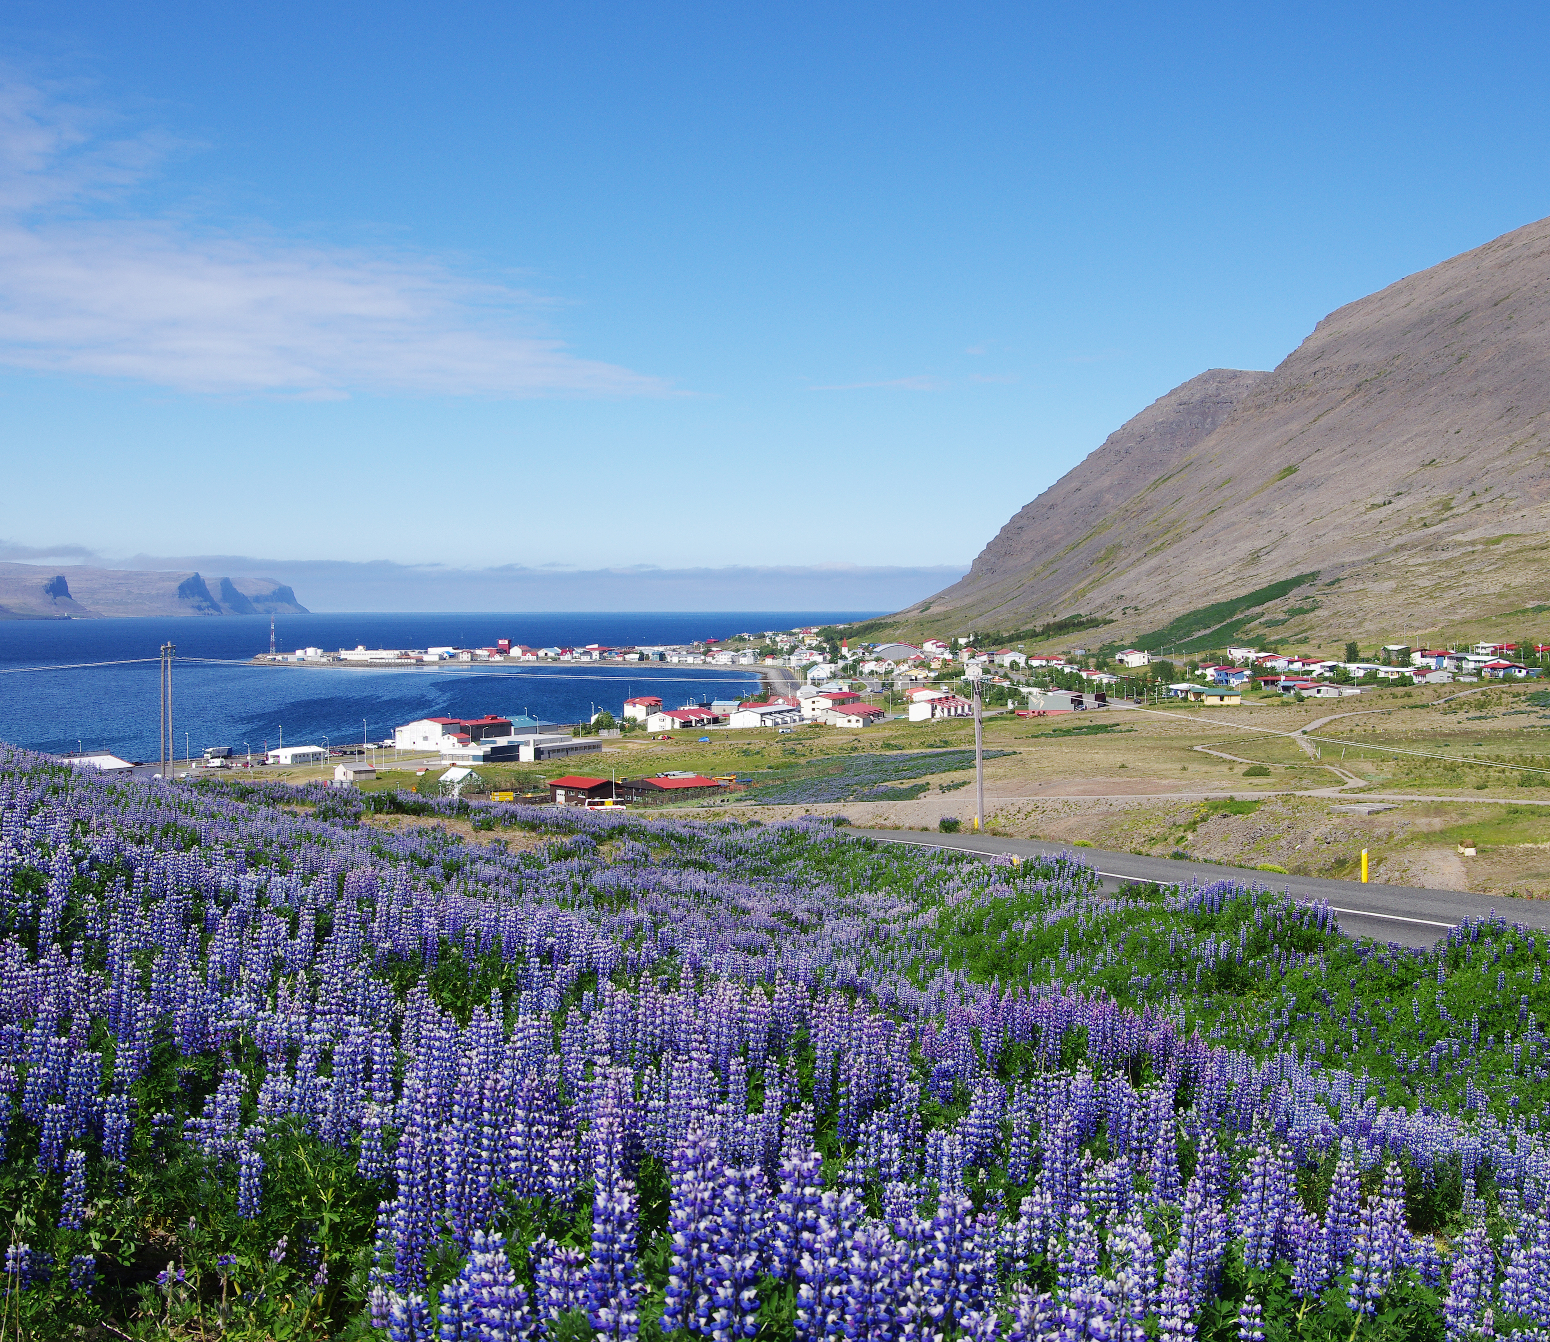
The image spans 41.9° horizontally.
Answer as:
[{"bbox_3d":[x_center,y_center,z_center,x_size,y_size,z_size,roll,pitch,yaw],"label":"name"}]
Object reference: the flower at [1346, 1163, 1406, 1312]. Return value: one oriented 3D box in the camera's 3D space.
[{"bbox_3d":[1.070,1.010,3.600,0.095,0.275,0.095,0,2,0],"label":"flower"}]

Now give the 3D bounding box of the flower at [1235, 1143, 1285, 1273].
[{"bbox_3d":[0.816,0.900,3.400,0.065,0.215,0.065,3,2,0],"label":"flower"}]

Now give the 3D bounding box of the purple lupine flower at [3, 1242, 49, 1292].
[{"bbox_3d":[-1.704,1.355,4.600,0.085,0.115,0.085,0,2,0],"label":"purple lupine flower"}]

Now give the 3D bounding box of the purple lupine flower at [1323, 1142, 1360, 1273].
[{"bbox_3d":[0.981,0.927,3.500,0.060,0.220,0.060,4,2,0],"label":"purple lupine flower"}]

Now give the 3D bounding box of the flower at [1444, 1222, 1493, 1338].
[{"bbox_3d":[1.166,1.034,3.400,0.080,0.215,0.080,0,2,0],"label":"flower"}]

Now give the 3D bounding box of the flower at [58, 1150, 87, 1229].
[{"bbox_3d":[-1.424,1.051,4.100,0.055,0.160,0.055,0,2,0],"label":"flower"}]

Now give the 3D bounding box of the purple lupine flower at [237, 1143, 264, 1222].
[{"bbox_3d":[-1.064,1.035,4.100,0.053,0.158,0.053,0,2,0],"label":"purple lupine flower"}]

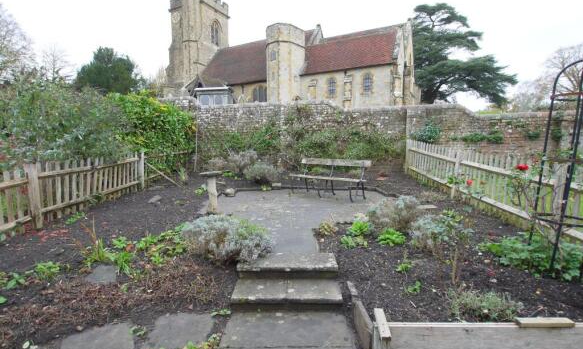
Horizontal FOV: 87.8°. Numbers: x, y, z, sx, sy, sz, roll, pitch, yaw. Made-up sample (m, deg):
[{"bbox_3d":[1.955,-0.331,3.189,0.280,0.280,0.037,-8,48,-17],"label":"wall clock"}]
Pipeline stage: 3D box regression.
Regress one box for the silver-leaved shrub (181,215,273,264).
[{"bbox_3d":[-0.751,0.675,3.672,1.050,0.430,0.880,0,8,0],"label":"silver-leaved shrub"}]

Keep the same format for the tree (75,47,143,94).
[{"bbox_3d":[-21.559,-10.699,35.899,7.900,8.700,7.700,0,8,0],"label":"tree"}]

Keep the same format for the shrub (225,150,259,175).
[{"bbox_3d":[-1.379,-0.283,8.538,0.880,0.660,0.820,0,8,0],"label":"shrub"}]

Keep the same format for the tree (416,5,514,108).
[{"bbox_3d":[21.839,-15.078,40.359,16.500,15.000,15.500,0,8,0],"label":"tree"}]

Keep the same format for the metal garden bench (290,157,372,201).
[{"bbox_3d":[0.780,0.089,6.416,1.642,0.765,0.592,6,10,38],"label":"metal garden bench"}]

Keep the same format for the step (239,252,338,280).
[{"bbox_3d":[-0.036,0.979,3.249,1.020,0.120,0.377,0,8,1],"label":"step"}]

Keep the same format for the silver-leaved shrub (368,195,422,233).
[{"bbox_3d":[1.456,0.476,4.402,0.750,0.470,0.700,0,8,0],"label":"silver-leaved shrub"}]

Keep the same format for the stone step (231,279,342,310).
[{"bbox_3d":[-0.036,1.139,2.920,1.010,0.131,0.383,0,8,1],"label":"stone step"}]

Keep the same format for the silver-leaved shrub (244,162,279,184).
[{"bbox_3d":[-0.746,-0.055,7.660,0.840,0.520,0.800,0,8,0],"label":"silver-leaved shrub"}]

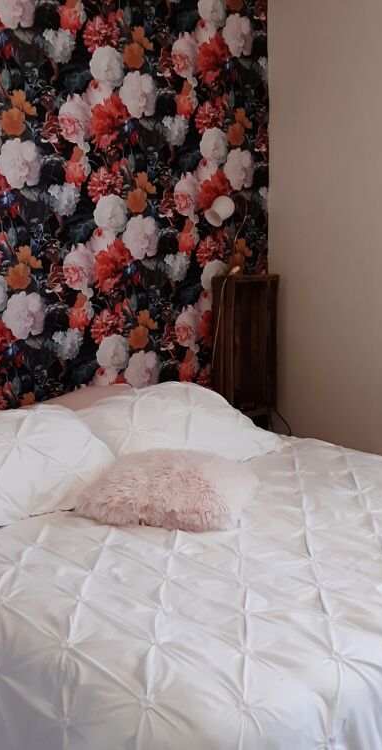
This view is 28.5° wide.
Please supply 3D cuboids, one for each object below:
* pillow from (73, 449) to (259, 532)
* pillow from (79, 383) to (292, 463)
[{"bbox_3d":[-0.053,0.330,2.276,0.500,0.140,0.400,3,21,14],"label":"pillow"},{"bbox_3d":[0.000,0.182,2.761,0.680,0.160,0.460,-9,35,-35],"label":"pillow"}]

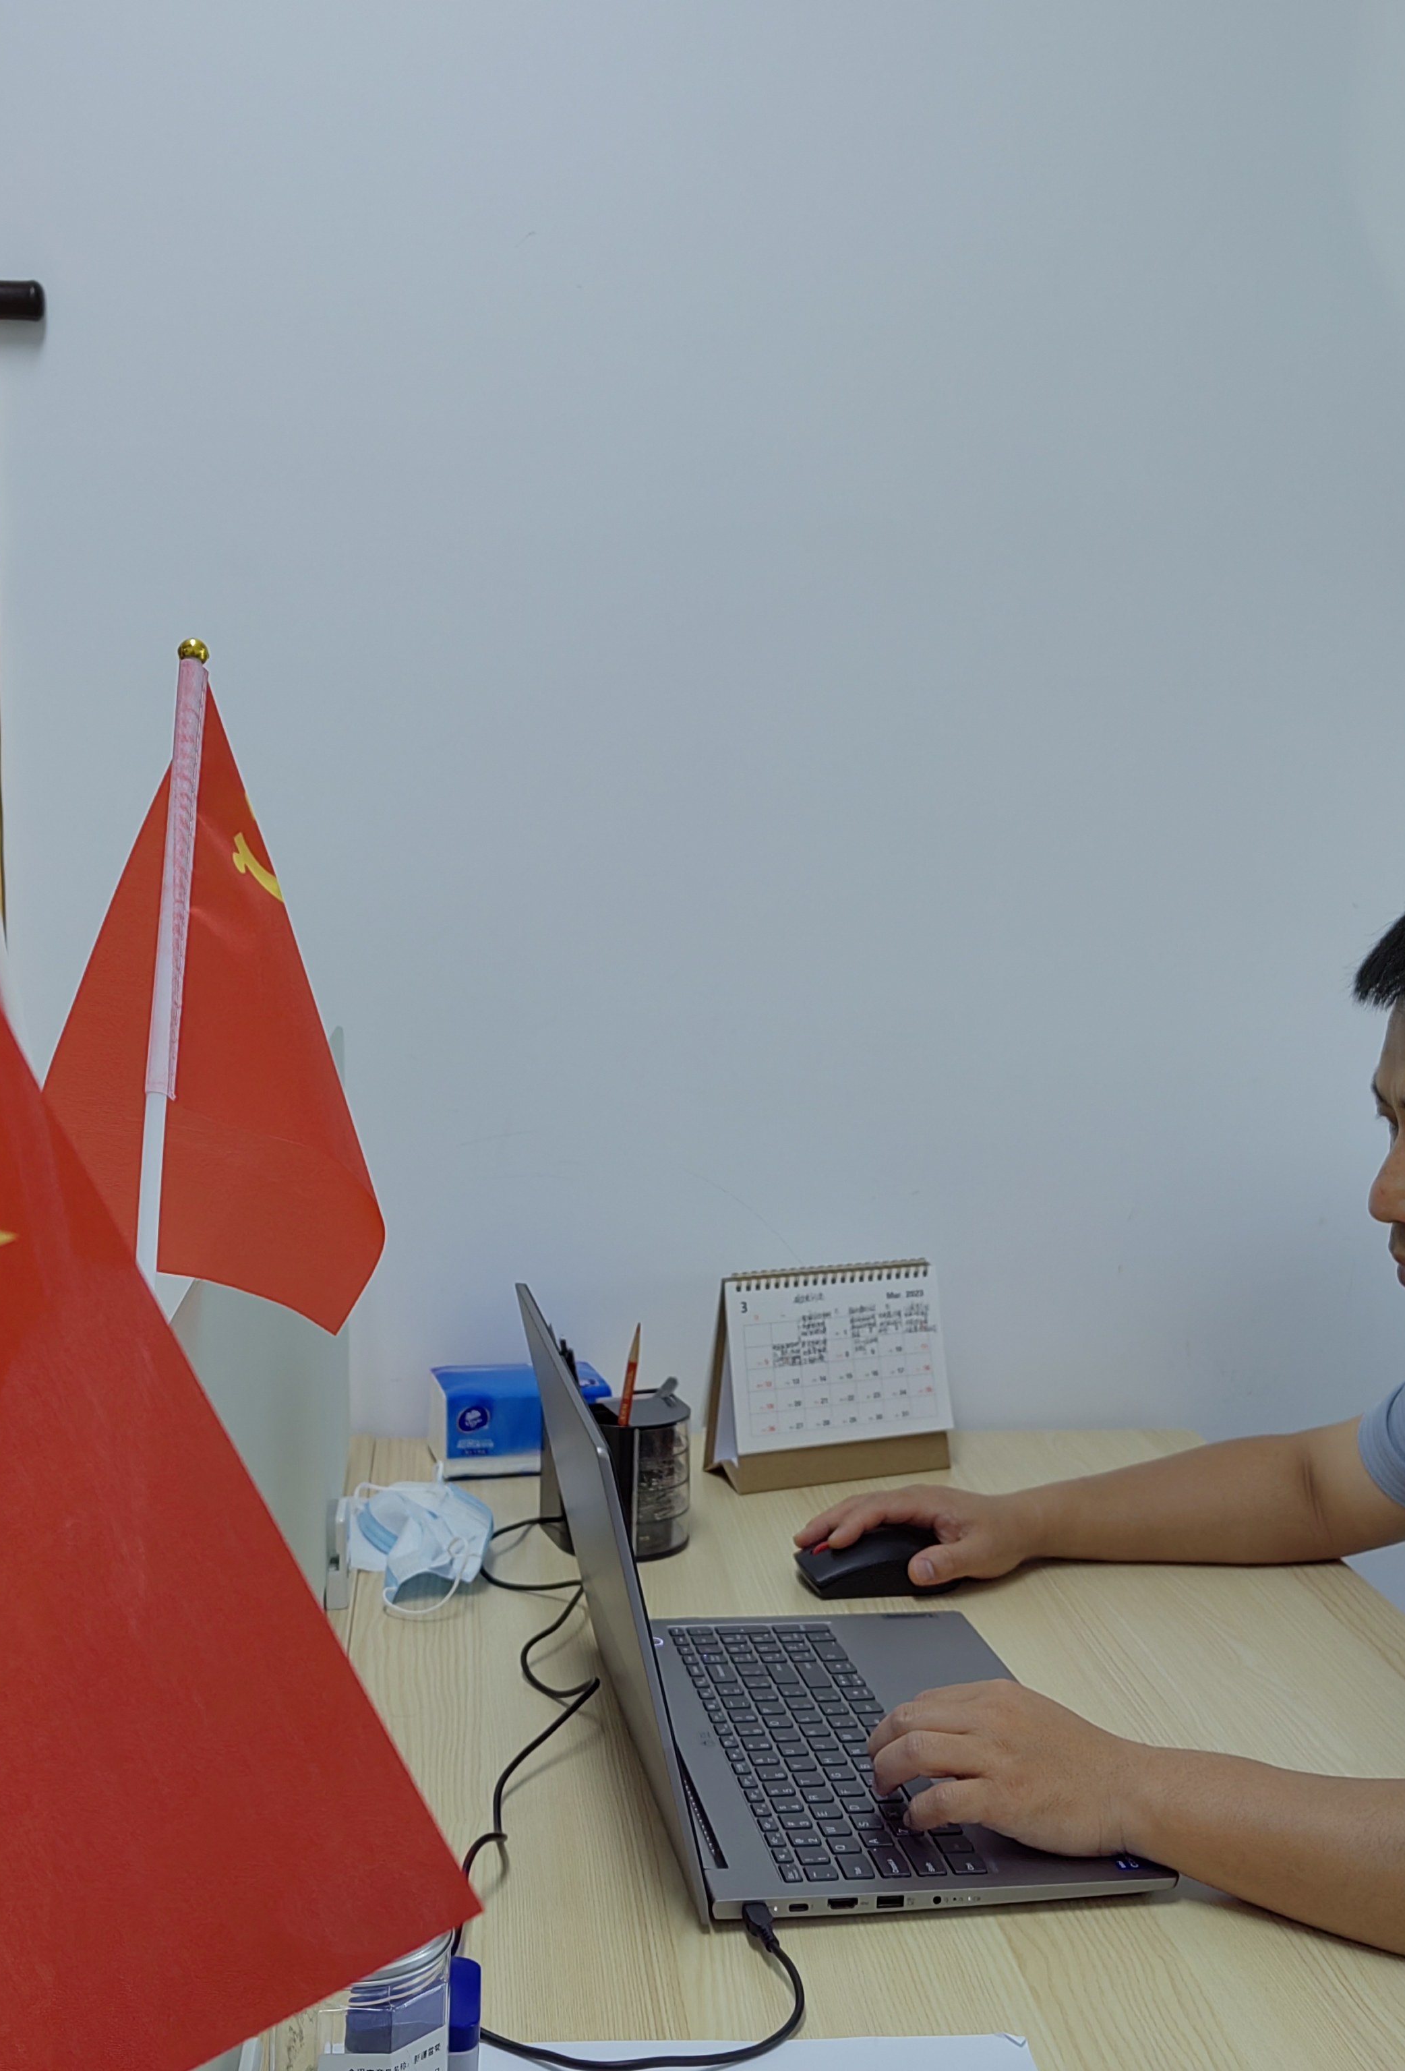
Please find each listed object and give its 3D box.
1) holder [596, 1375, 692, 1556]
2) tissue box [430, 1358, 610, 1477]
[{"bbox_3d":[-0.063,0.317,1.608,0.107,0.110,0.104,0,6,-7],"label":"holder"},{"bbox_3d":[-0.150,0.318,1.788,0.137,0.067,0.095,0,6,-14],"label":"tissue box"}]

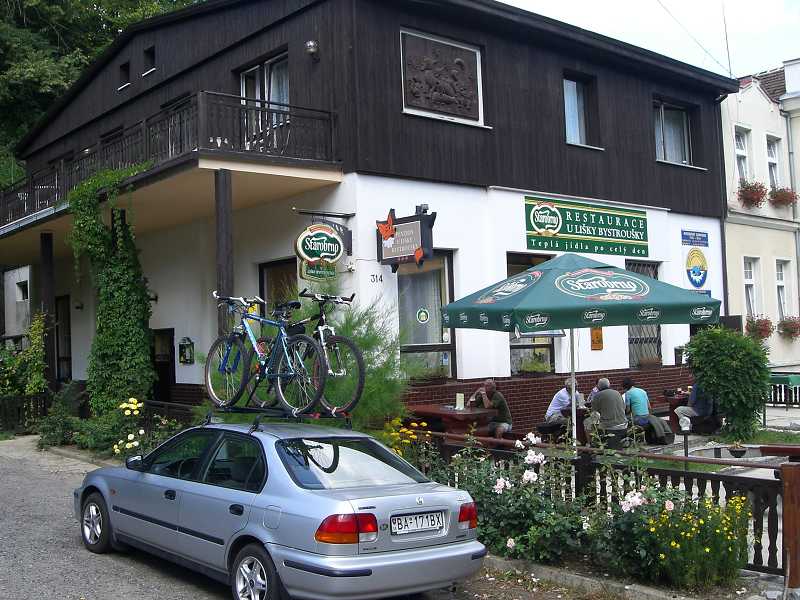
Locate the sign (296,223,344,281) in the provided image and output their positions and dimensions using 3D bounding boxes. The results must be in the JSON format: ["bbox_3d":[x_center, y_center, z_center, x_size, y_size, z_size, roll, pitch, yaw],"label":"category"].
[{"bbox_3d":[-1.350,-0.789,14.599,0.900,0.920,0.130,1,-5,-40],"label":"sign"}]

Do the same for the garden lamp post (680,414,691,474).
[{"bbox_3d":[3.680,1.899,11.312,0.140,0.770,0.140,0,-3,-41],"label":"garden lamp post"}]

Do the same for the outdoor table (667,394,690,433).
[{"bbox_3d":[5.453,2.058,16.141,1.200,0.750,0.850,0,-3,-41],"label":"outdoor table"}]

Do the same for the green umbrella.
[{"bbox_3d":[2.537,0.851,12.943,3.000,3.060,3.000,-1,-2,-14],"label":"green umbrella"}]

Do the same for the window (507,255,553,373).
[{"bbox_3d":[2.643,0.274,17.799,1.440,2.420,0.150,1,-5,-40],"label":"window"}]

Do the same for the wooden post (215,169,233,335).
[{"bbox_3d":[-2.568,0.326,12.889,0.180,4.400,0.180,0,-3,-41],"label":"wooden post"}]

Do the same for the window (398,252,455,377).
[{"bbox_3d":[0.468,0.259,14.901,1.200,2.150,0.150,0,-3,-41],"label":"window"}]

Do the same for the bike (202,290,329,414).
[{"bbox_3d":[-1.192,0.456,7.658,0.580,1.030,1.740,6,-5,-45],"label":"bike"}]

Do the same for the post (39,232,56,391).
[{"bbox_3d":[-7.610,0.664,19.065,0.210,4.250,0.210,1,-5,-40],"label":"post"}]

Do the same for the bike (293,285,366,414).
[{"bbox_3d":[-0.890,0.475,8.033,0.600,1.060,1.760,6,-5,-45],"label":"bike"}]

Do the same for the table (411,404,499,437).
[{"bbox_3d":[0.743,2.156,14.111,0.800,0.750,1.800,1,-5,-40],"label":"table"}]

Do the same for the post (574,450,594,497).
[{"bbox_3d":[1.926,2.074,9.069,0.130,0.990,0.130,1,-5,-41],"label":"post"}]

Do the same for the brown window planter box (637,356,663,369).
[{"bbox_3d":[5.483,1.291,18.986,0.750,0.270,0.250,0,-3,-41],"label":"brown window planter box"}]

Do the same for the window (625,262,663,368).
[{"bbox_3d":[5.276,0.307,19.004,1.200,2.280,0.150,0,-3,-41],"label":"window"}]

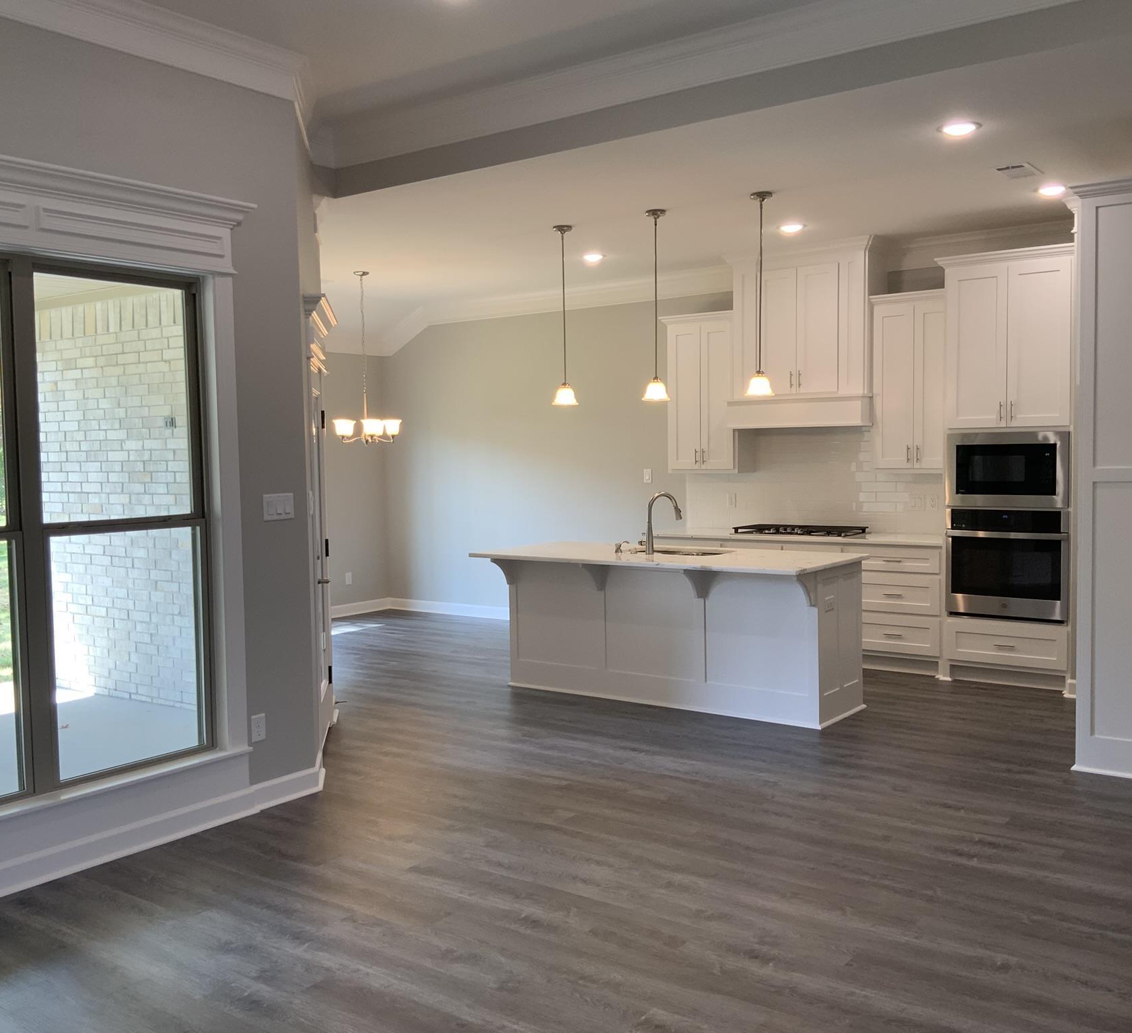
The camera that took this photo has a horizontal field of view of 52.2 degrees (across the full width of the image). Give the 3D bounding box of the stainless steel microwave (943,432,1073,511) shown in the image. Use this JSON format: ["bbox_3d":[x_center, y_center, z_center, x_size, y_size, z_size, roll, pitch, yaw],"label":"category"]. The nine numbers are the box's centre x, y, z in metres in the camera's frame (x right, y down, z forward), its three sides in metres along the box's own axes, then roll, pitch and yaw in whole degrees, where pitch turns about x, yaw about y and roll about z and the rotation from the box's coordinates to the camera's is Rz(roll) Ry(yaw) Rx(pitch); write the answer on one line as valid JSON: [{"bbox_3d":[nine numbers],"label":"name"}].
[{"bbox_3d":[2.949,-0.308,7.564,0.762,0.482,0.473,2,4,37],"label":"stainless steel microwave"}]

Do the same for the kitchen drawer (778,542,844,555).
[{"bbox_3d":[1.903,0.269,8.414,0.443,0.159,0.514,2,4,37],"label":"kitchen drawer"}]

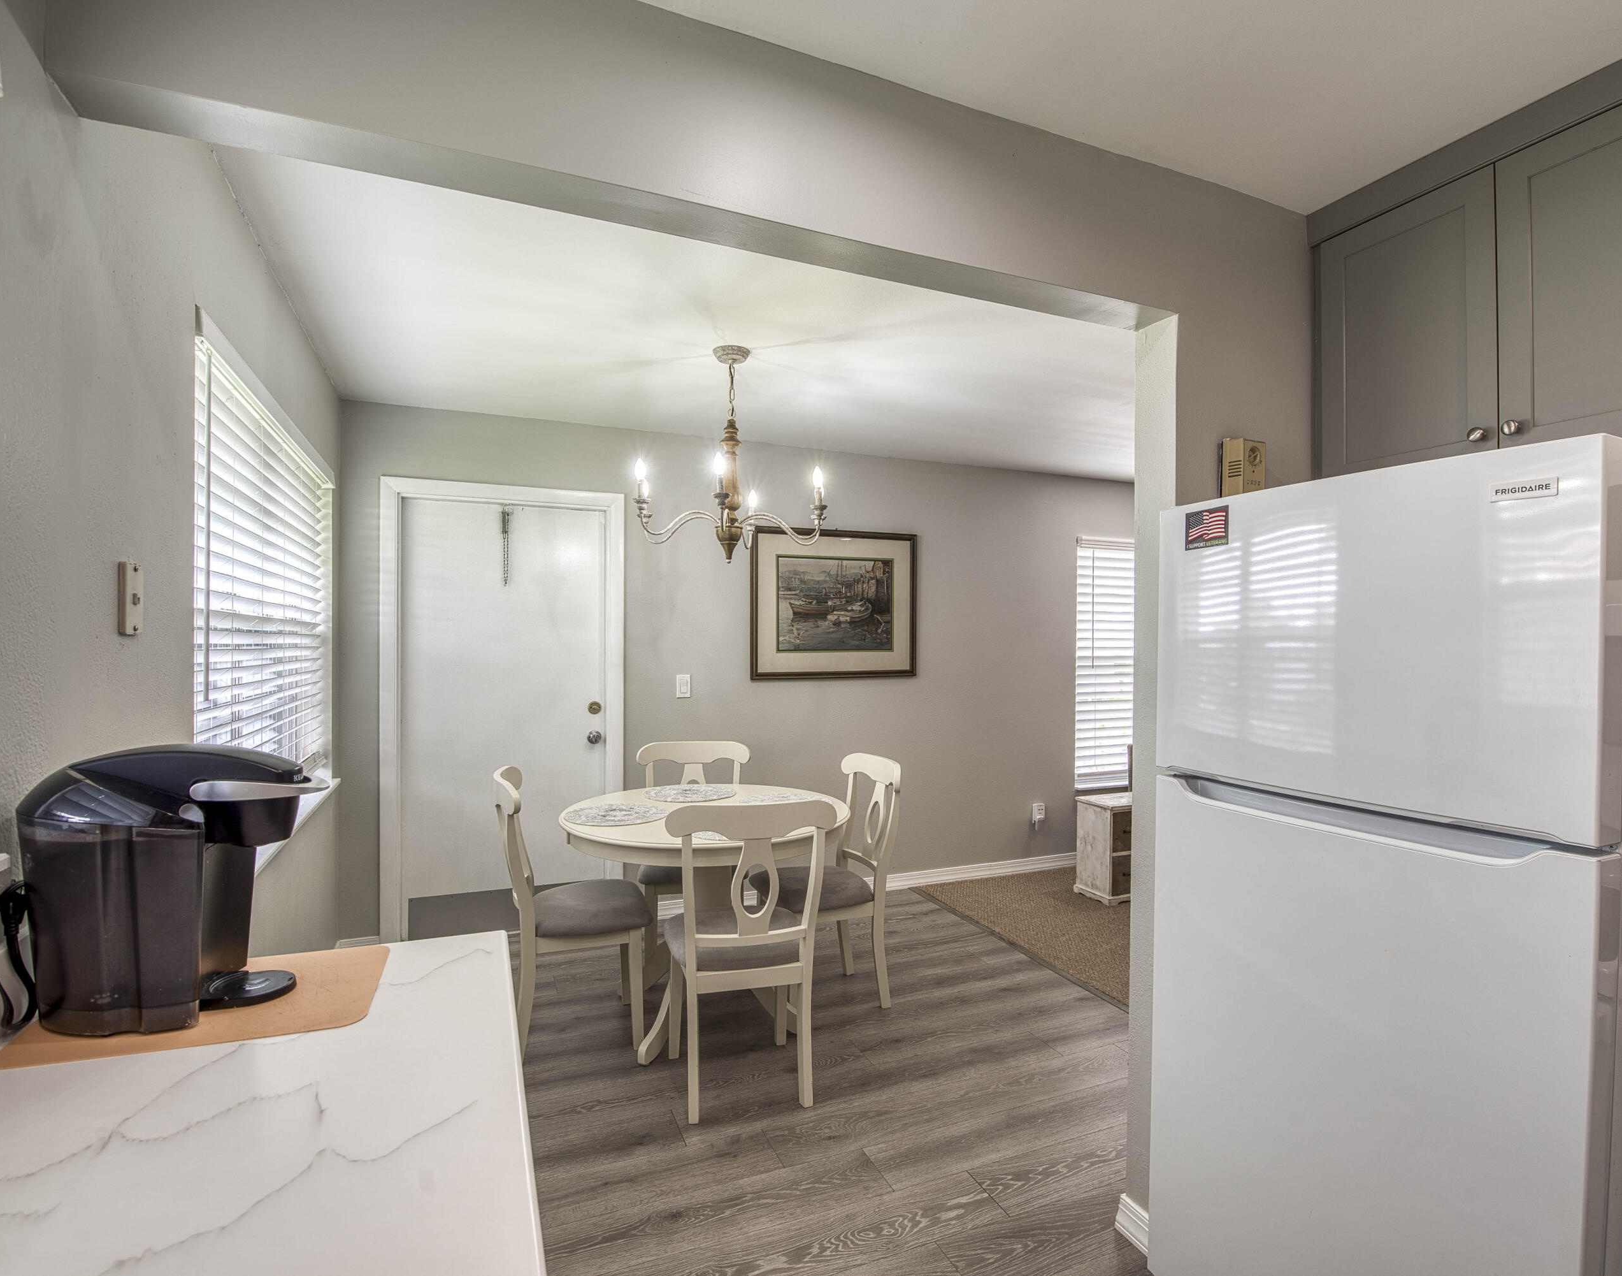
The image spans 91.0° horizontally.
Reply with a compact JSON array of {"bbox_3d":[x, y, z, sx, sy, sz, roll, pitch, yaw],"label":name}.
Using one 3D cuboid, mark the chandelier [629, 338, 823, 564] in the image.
[{"bbox_3d":[-0.285,-0.655,2.852,0.710,0.760,0.710,0,0,-23],"label":"chandelier"}]

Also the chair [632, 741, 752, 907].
[{"bbox_3d":[-0.503,0.944,3.467,0.510,0.940,0.520,0,0,-9],"label":"chair"}]

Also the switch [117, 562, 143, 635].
[{"bbox_3d":[-1.095,-0.062,1.285,0.012,0.116,0.075,0,0,-23],"label":"switch"}]

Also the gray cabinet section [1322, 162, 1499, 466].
[{"bbox_3d":[1.444,-0.645,1.814,0.320,0.600,0.360,0,0,-23],"label":"gray cabinet section"}]

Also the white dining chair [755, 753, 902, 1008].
[{"bbox_3d":[0.041,0.943,3.151,0.520,0.940,0.510,0,0,-21],"label":"white dining chair"}]

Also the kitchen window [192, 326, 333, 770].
[{"bbox_3d":[-1.633,-0.069,2.401,0.060,1.140,1.710,0,0,-23],"label":"kitchen window"}]

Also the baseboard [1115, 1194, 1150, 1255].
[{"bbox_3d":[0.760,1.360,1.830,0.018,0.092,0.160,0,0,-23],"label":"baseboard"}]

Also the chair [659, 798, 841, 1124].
[{"bbox_3d":[-0.228,0.938,2.539,0.510,0.940,0.520,0,0,-17],"label":"chair"}]

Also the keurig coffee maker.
[{"bbox_3d":[-0.834,0.314,1.073,0.305,0.332,0.230,0,0,-14],"label":"keurig coffee maker"}]

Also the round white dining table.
[{"bbox_3d":[-0.392,1.036,3.039,1.080,0.750,1.080,0,0,0],"label":"round white dining table"}]

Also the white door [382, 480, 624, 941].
[{"bbox_3d":[-1.402,0.360,3.700,1.050,2.105,0.090,0,0,-23],"label":"white door"}]

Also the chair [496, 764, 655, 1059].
[{"bbox_3d":[-0.843,0.938,2.827,0.520,0.940,0.510,0,0,-20],"label":"chair"}]

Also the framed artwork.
[{"bbox_3d":[0.150,-0.173,4.336,0.990,0.785,0.030,0,0,-23],"label":"framed artwork"}]

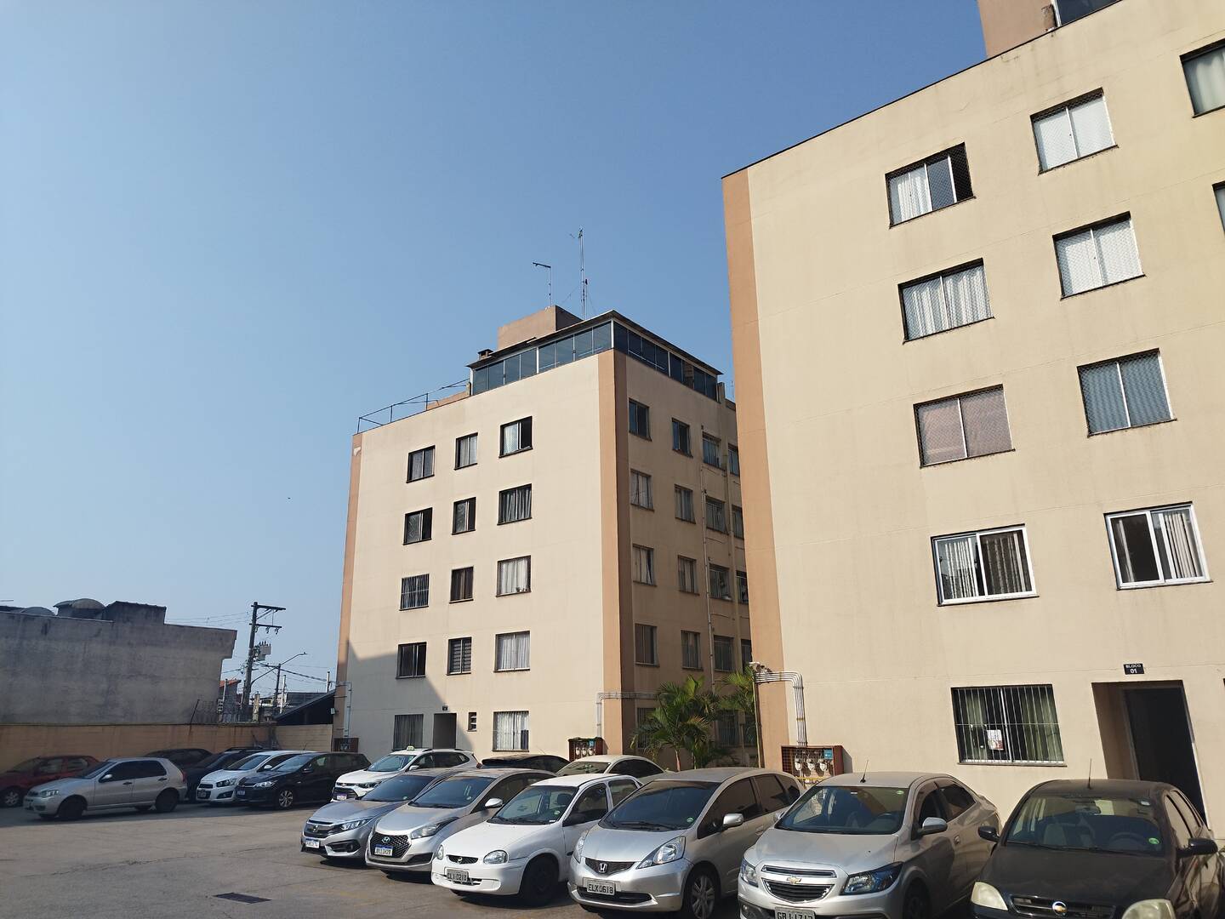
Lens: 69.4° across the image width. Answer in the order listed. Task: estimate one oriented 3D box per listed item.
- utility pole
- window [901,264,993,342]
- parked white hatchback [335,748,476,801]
[{"bbox_3d":[-21.559,13.891,54.154,0.700,10.064,2.300,-14,-21,36],"label":"utility pole"},{"bbox_3d":[6.346,-3.005,16.882,1.579,1.204,0.120,-14,-21,36],"label":"window"},{"bbox_3d":[-5.663,8.892,24.641,1.790,1.630,4.270,-14,-21,36],"label":"parked white hatchback"}]

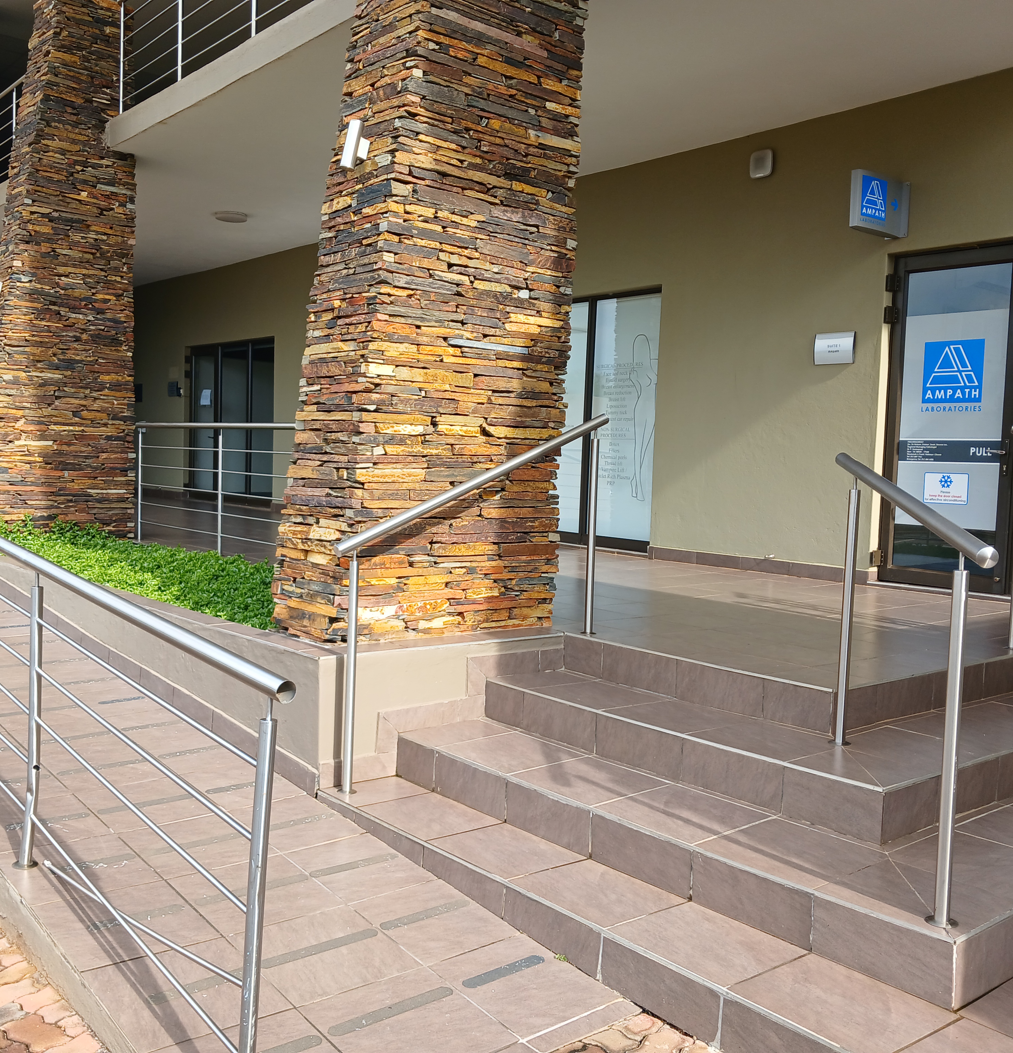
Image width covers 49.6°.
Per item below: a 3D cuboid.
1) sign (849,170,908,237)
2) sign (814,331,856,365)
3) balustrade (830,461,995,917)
[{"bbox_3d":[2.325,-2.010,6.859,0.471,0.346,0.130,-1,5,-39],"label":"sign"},{"bbox_3d":[2.212,-1.193,7.361,0.030,0.211,0.309,-1,5,-39],"label":"sign"},{"bbox_3d":[1.060,0.341,3.038,0.080,1.089,1.342,2,4,3],"label":"balustrade"}]

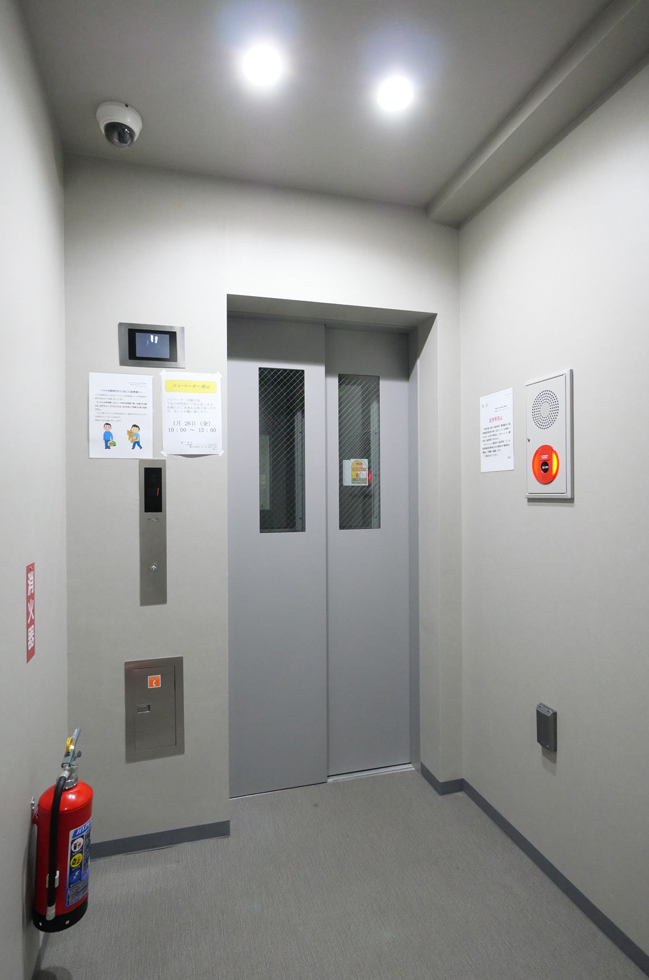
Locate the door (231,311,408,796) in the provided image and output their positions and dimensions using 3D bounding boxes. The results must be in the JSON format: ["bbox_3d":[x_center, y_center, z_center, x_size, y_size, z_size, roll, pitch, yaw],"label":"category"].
[{"bbox_3d":[-0.012,0.277,2.246,0.855,1.995,0.060,0,0,-16],"label":"door"}]

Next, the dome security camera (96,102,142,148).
[{"bbox_3d":[-0.643,-1.126,1.603,0.134,0.088,0.134,0,0,0],"label":"dome security camera"}]

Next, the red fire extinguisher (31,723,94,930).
[{"bbox_3d":[-0.687,0.886,1.355,0.140,0.450,0.190,2,-1,-16],"label":"red fire extinguisher"}]

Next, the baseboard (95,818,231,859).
[{"bbox_3d":[-0.608,1.252,1.807,0.543,0.057,0.010,0,0,-16],"label":"baseboard"}]

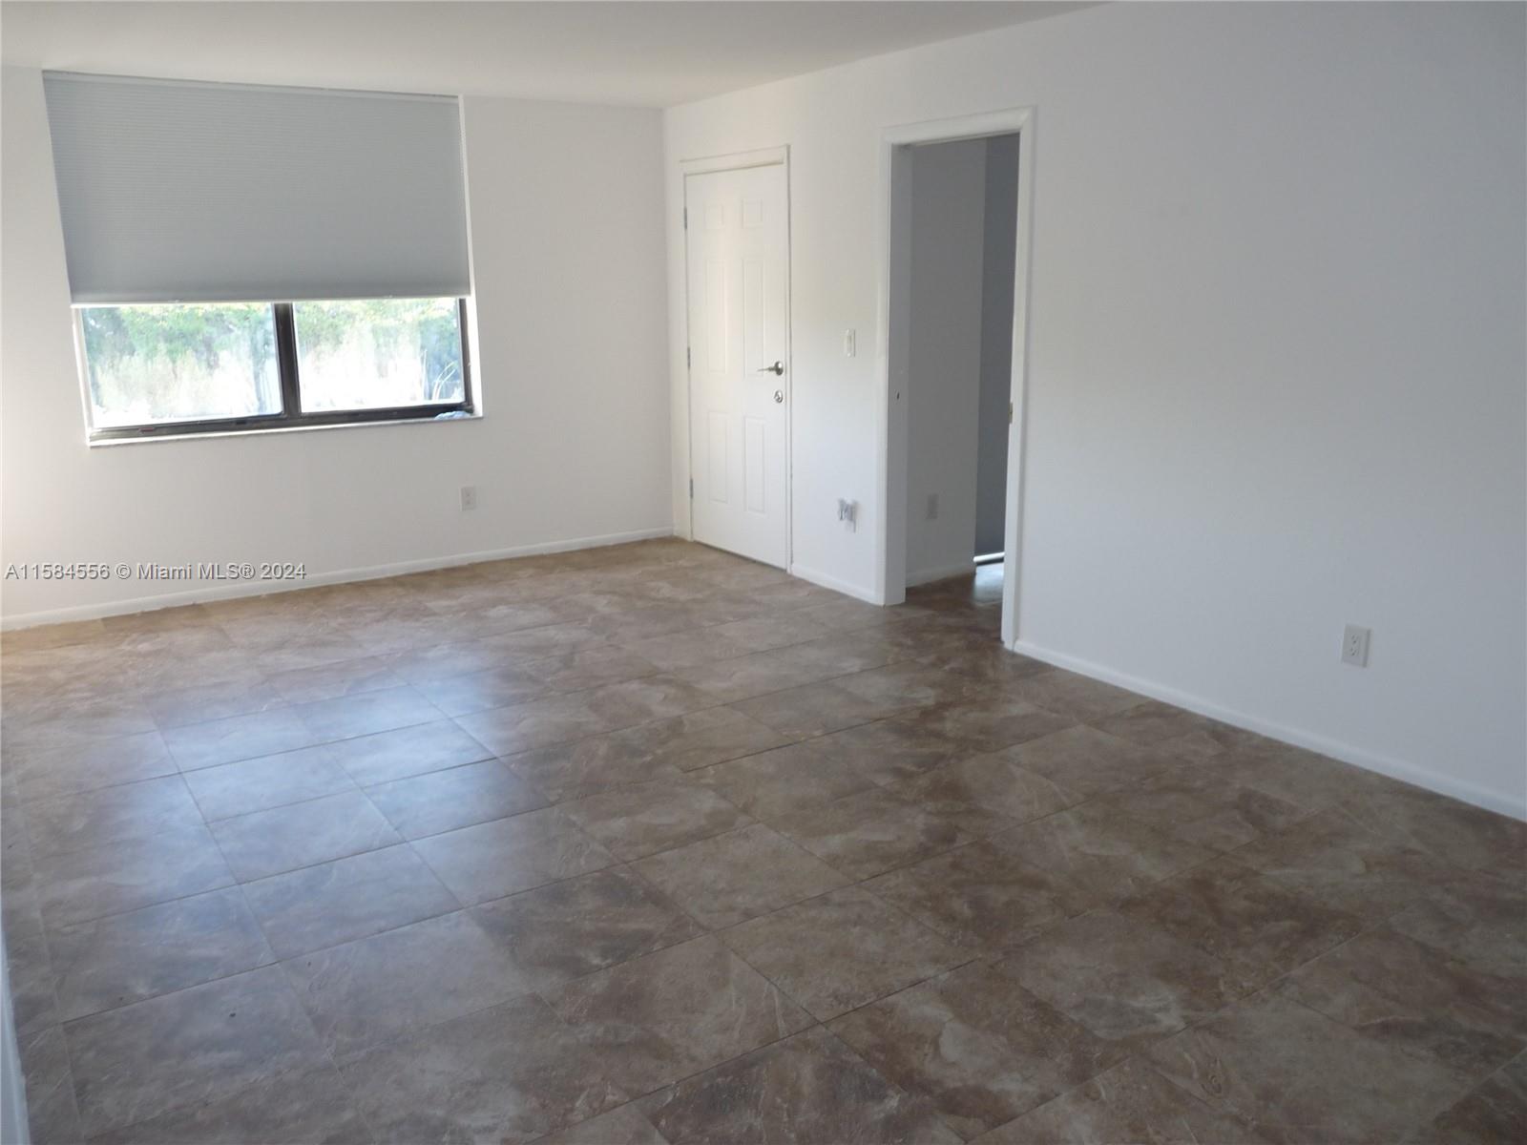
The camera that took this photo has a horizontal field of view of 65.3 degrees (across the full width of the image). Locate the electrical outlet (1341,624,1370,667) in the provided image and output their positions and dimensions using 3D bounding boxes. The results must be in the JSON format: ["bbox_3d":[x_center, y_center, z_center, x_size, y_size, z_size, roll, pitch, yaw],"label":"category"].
[{"bbox_3d":[1.841,0.230,3.704,0.012,0.124,0.078,-10,17,-33],"label":"electrical outlet"}]

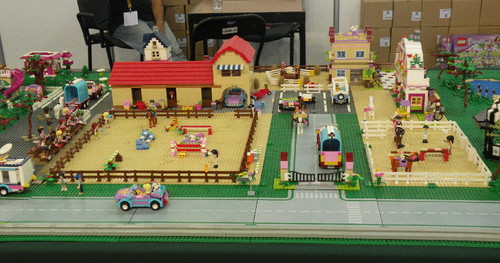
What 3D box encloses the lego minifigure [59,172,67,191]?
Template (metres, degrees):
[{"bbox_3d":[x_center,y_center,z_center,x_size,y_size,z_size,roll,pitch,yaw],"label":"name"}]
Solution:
[{"bbox_3d":[-0.431,0.114,1.393,0.020,0.044,0.015,5,21,19],"label":"lego minifigure"}]

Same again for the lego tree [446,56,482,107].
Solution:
[{"bbox_3d":[0.651,-0.147,1.853,0.100,0.150,0.095,0,20,5],"label":"lego tree"}]

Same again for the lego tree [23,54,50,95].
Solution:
[{"bbox_3d":[-0.750,-0.202,2.144,0.088,0.142,0.080,0,20,5],"label":"lego tree"}]

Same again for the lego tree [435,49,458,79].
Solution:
[{"bbox_3d":[0.696,-0.240,2.160,0.083,0.109,0.072,0,20,5],"label":"lego tree"}]

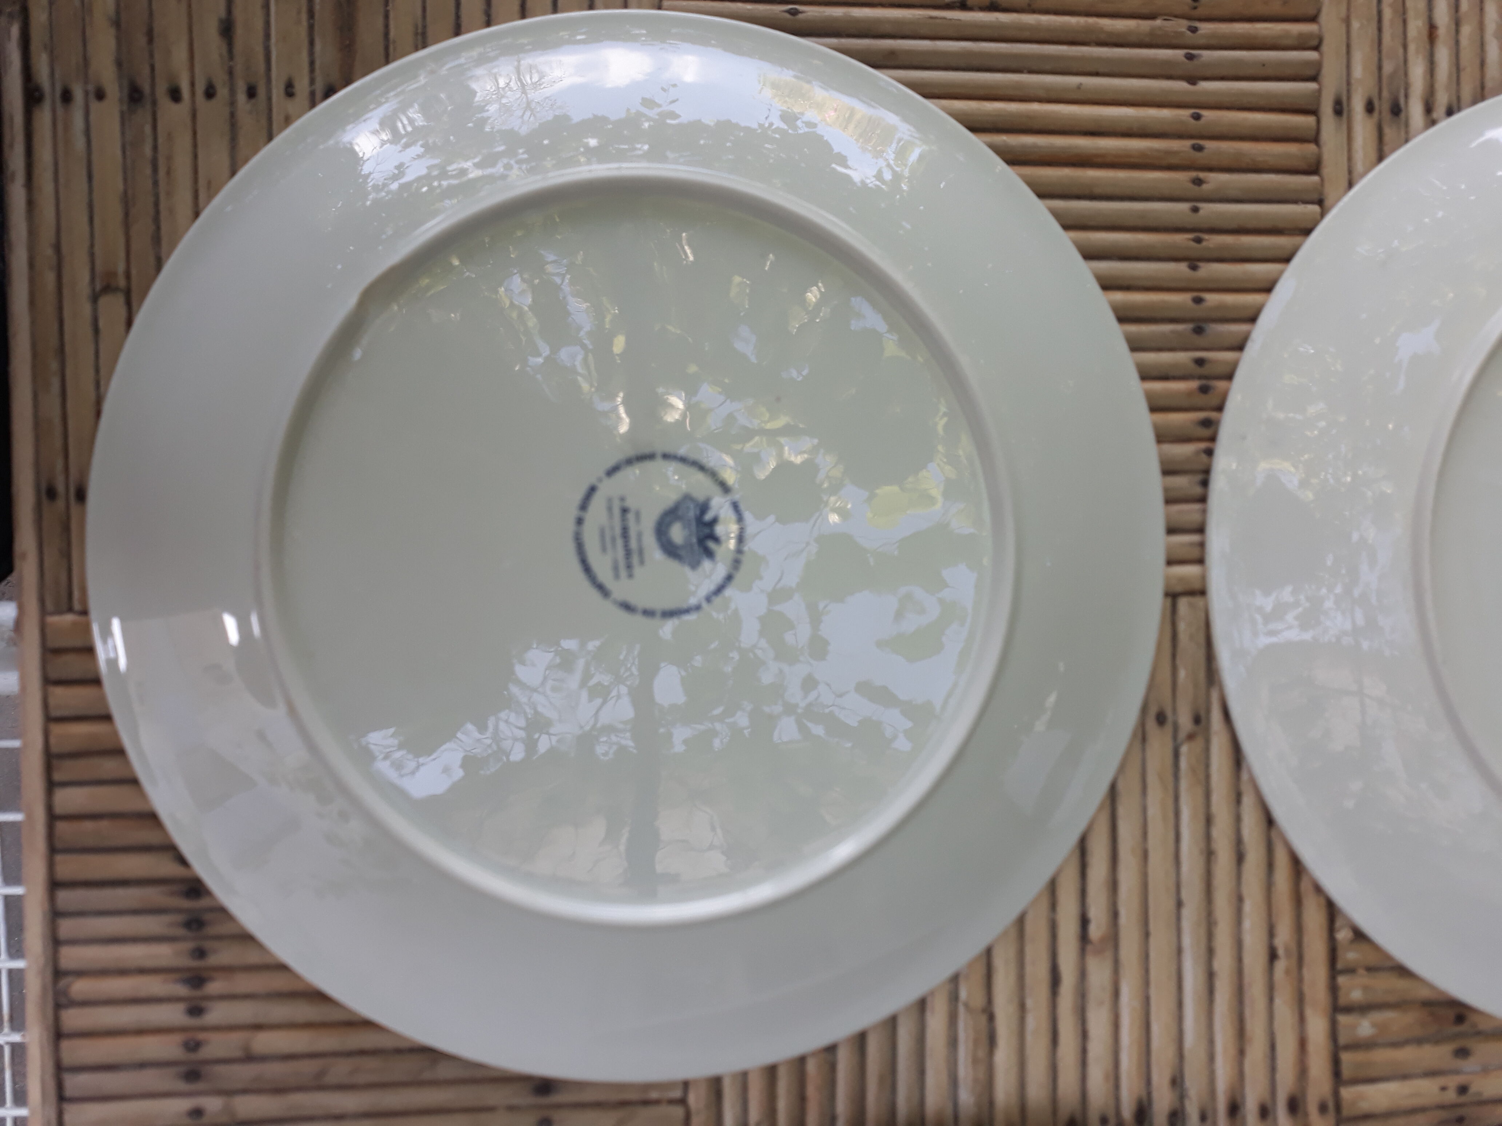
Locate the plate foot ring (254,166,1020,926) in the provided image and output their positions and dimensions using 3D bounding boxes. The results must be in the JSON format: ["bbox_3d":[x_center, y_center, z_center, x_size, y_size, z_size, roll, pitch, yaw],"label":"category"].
[{"bbox_3d":[-0.023,-0.004,0.267,0.174,0.007,0.174,0,90,-5],"label":"plate foot ring"}]

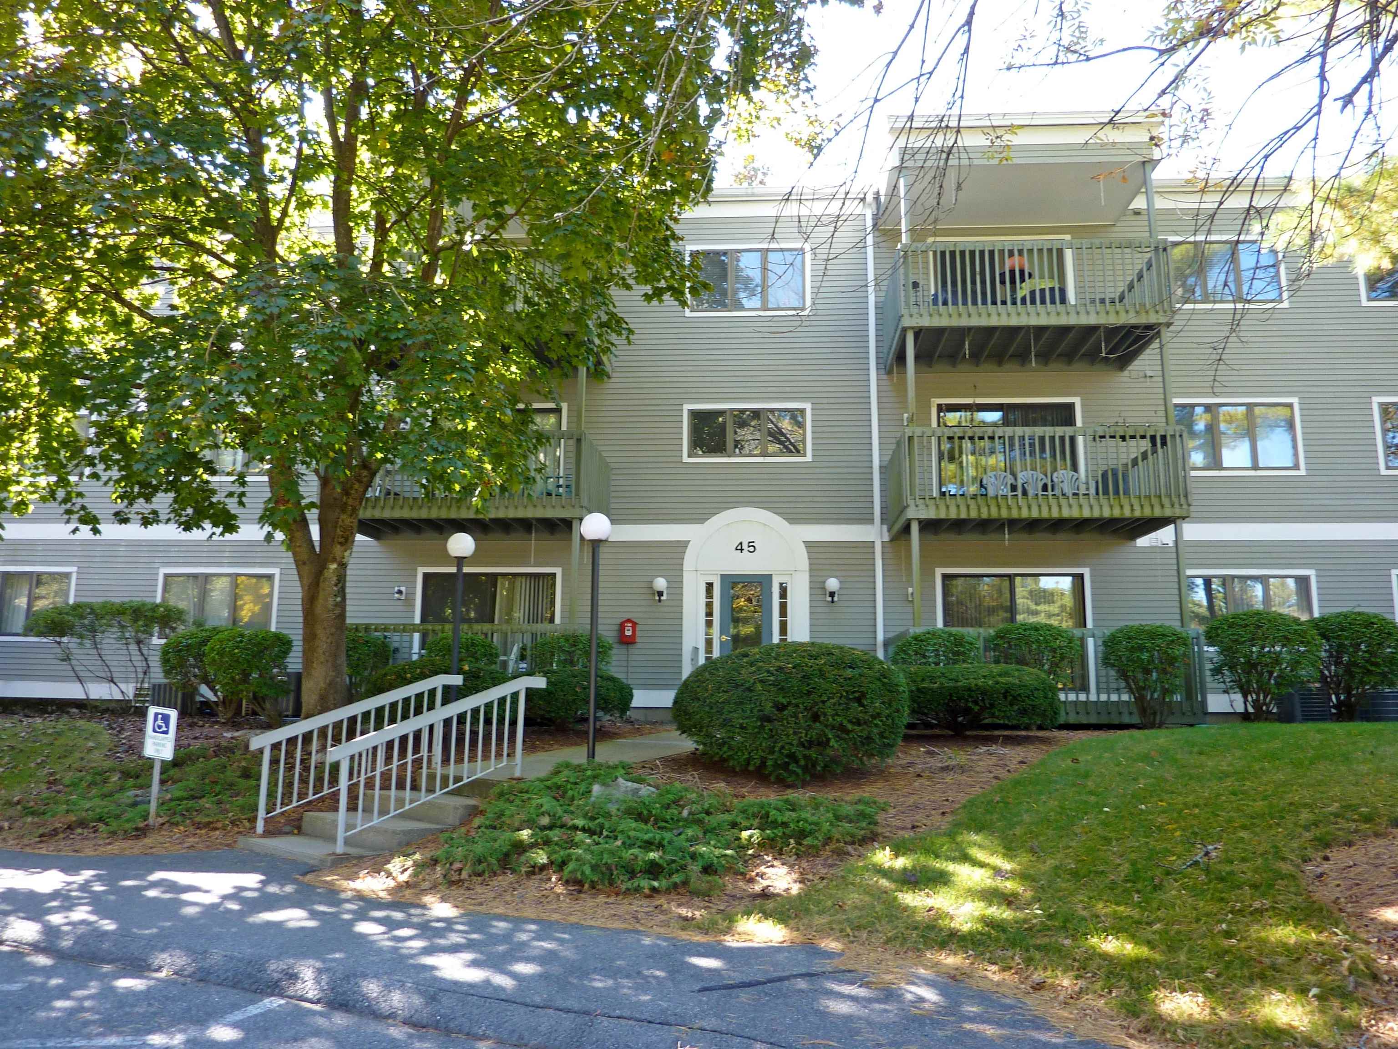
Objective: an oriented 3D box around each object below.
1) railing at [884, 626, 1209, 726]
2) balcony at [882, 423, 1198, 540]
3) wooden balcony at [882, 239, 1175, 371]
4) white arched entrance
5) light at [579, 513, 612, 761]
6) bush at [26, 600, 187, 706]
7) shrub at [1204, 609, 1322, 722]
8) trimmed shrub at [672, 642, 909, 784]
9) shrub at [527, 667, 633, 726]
[{"bbox_3d":[5.250,2.385,15.685,4.220,1.370,2.150,0,-11,3],"label":"railing"},{"bbox_3d":[5.280,-0.591,16.241,4.180,1.404,2.150,0,-11,3],"label":"balcony"},{"bbox_3d":[5.310,-3.567,16.796,4.180,1.424,2.150,0,-11,3],"label":"wooden balcony"},{"bbox_3d":[0.814,1.332,17.210,2.150,3.310,0.200,0,-11,3],"label":"white arched entrance"},{"bbox_3d":[-1.067,1.149,10.239,0.310,2.581,0.310,0,-11,3],"label":"light"},{"bbox_3d":[-9.773,2.154,16.661,2.550,1.780,1.400,0,-11,3],"label":"bush"},{"bbox_3d":[8.137,2.037,14.542,1.530,1.620,1.530,0,-11,3],"label":"shrub"},{"bbox_3d":[0.848,1.752,9.406,2.180,1.290,2.050,0,-11,3],"label":"trimmed shrub"},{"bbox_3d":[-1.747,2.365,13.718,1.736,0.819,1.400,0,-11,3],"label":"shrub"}]

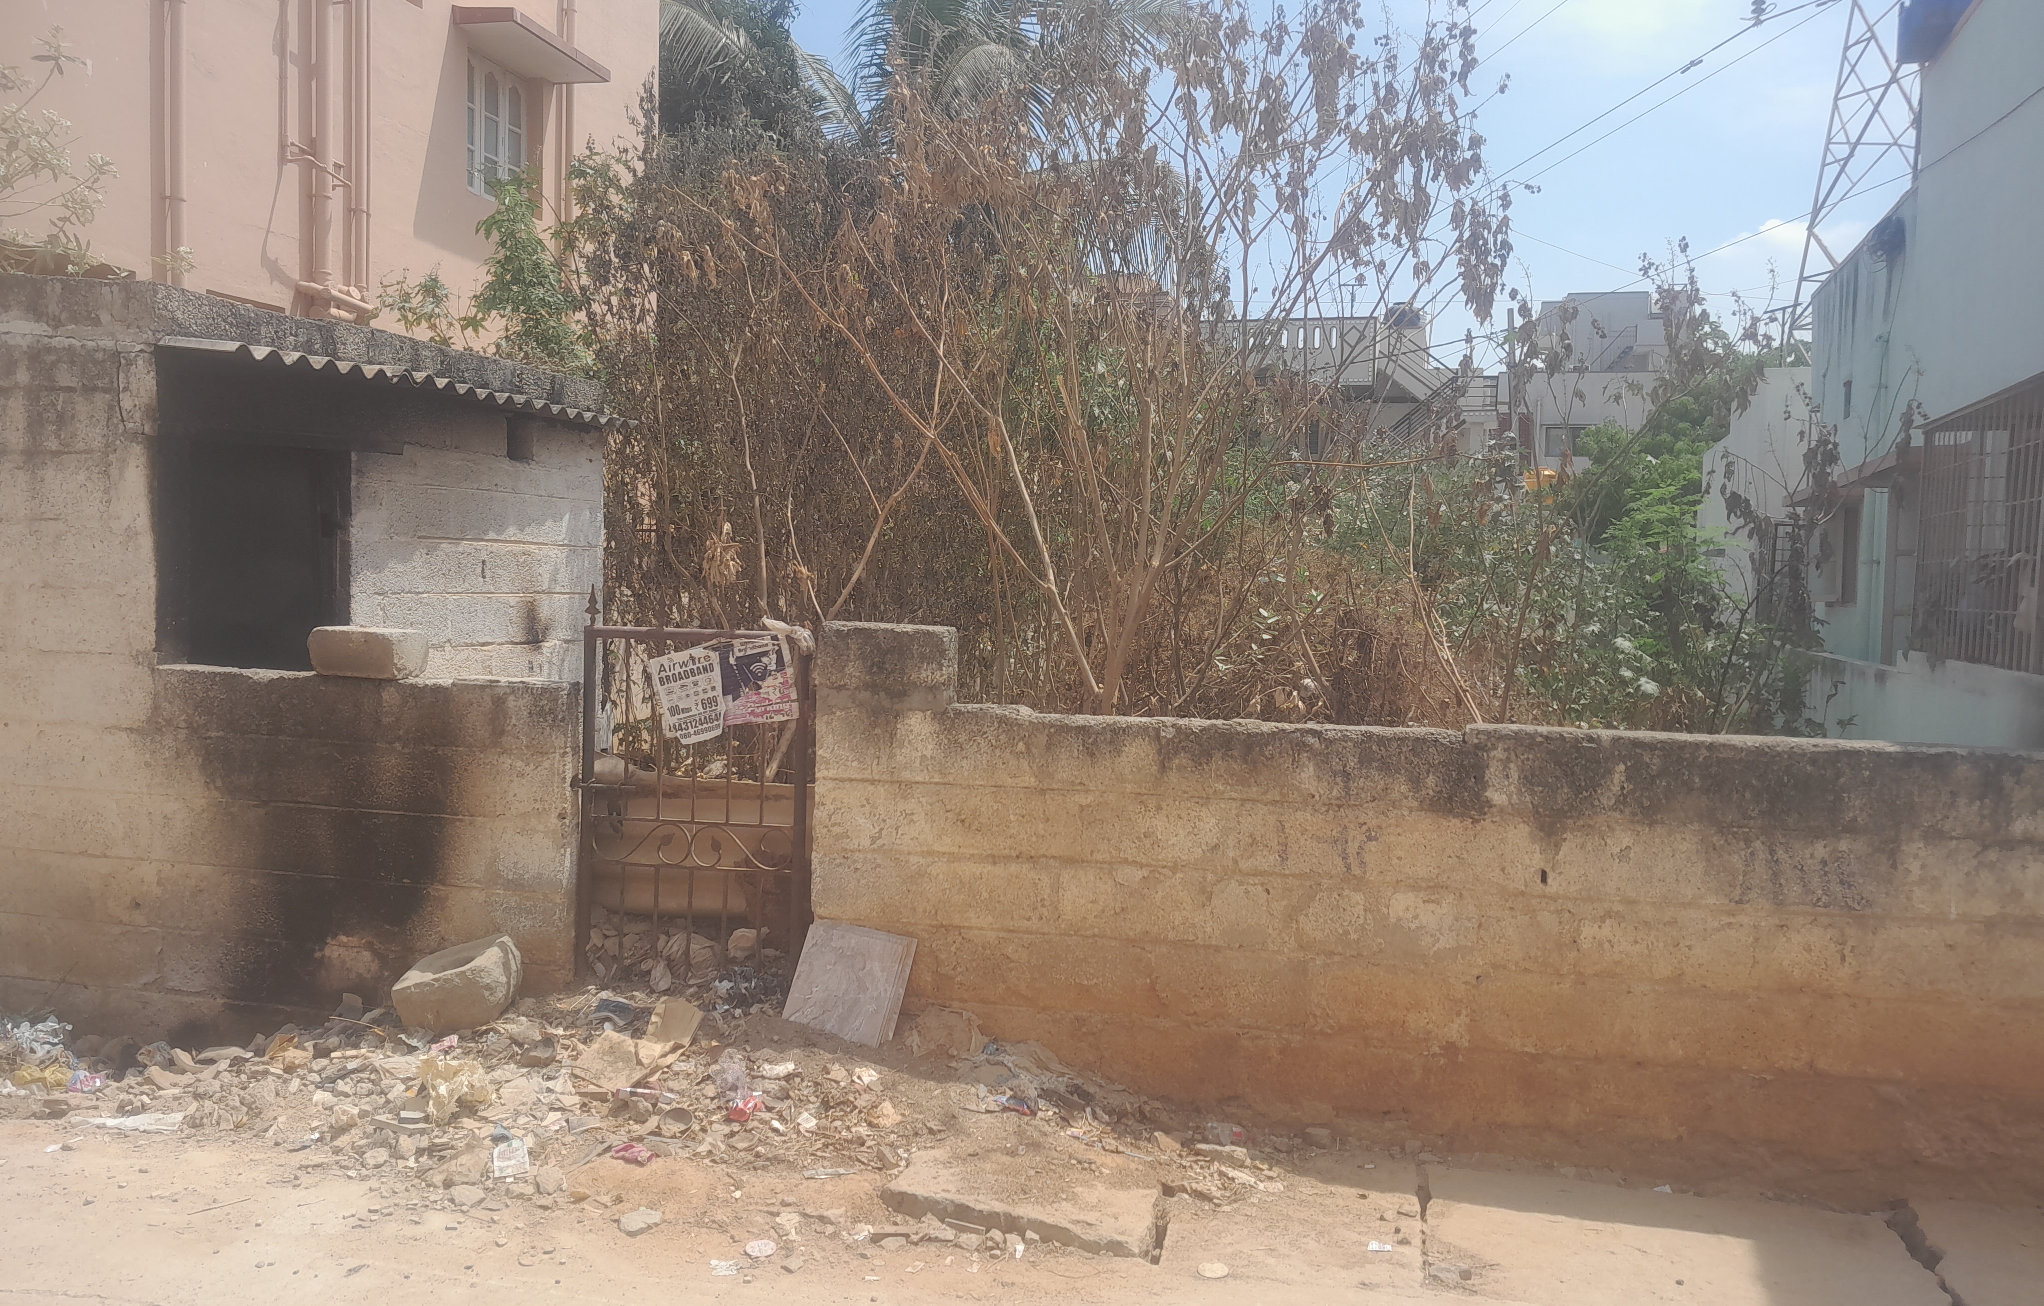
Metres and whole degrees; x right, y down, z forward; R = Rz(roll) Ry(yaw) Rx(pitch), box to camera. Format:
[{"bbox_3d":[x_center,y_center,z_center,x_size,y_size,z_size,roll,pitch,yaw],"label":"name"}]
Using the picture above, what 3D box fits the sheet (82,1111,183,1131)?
[{"bbox_3d":[-2.562,1.353,4.596,0.280,0.030,0.140,0,0,4],"label":"sheet"}]

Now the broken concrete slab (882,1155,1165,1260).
[{"bbox_3d":[0.016,1.359,3.927,0.632,0.075,0.450,10,3,12],"label":"broken concrete slab"}]

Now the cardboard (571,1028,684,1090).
[{"bbox_3d":[-1.135,1.152,4.502,0.268,0.060,0.227,7,20,32],"label":"cardboard"}]

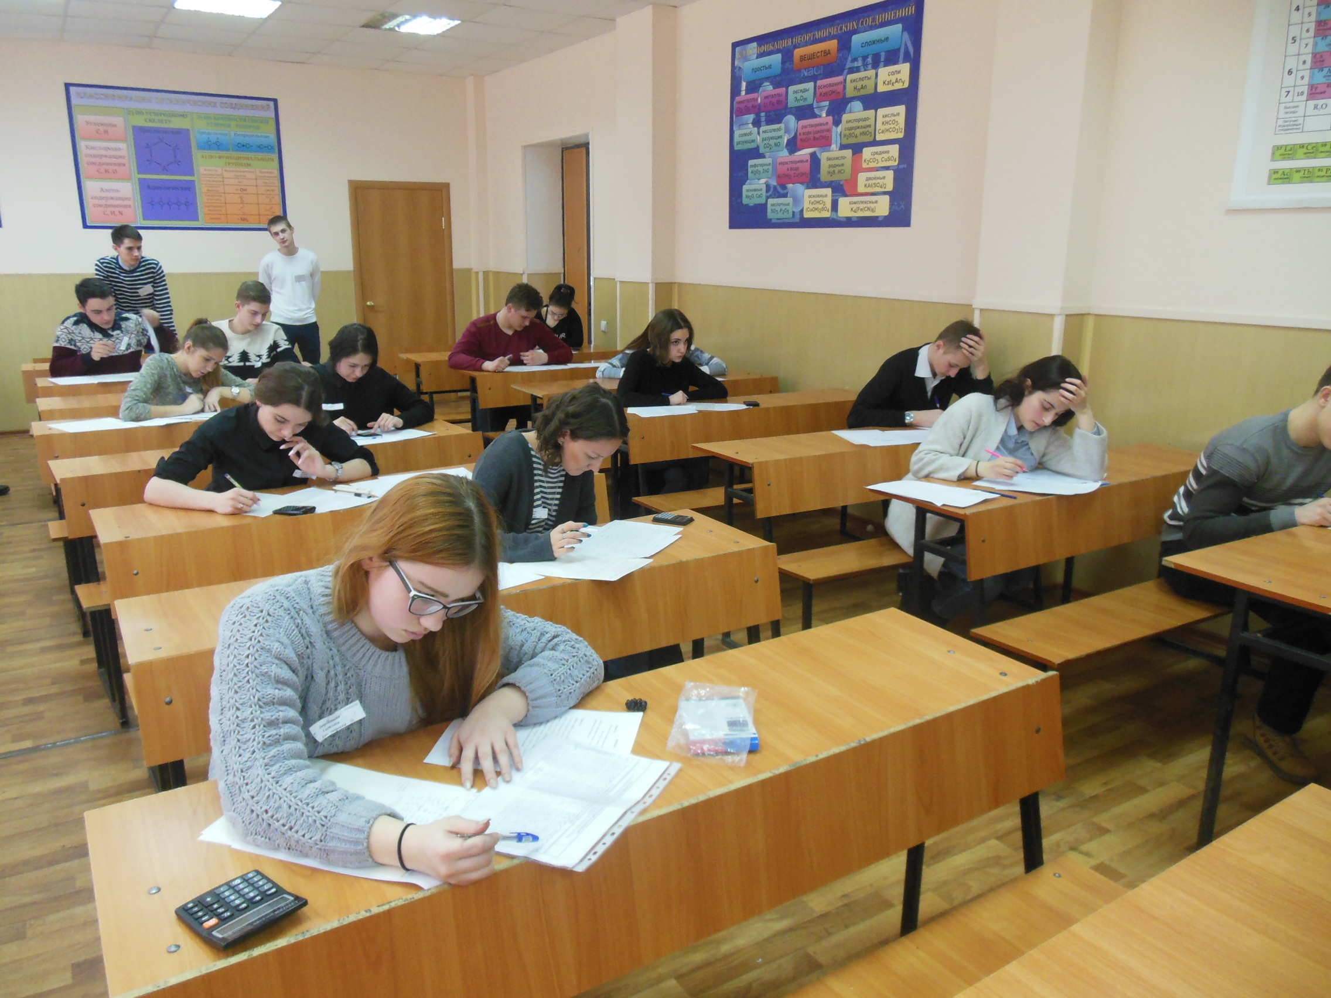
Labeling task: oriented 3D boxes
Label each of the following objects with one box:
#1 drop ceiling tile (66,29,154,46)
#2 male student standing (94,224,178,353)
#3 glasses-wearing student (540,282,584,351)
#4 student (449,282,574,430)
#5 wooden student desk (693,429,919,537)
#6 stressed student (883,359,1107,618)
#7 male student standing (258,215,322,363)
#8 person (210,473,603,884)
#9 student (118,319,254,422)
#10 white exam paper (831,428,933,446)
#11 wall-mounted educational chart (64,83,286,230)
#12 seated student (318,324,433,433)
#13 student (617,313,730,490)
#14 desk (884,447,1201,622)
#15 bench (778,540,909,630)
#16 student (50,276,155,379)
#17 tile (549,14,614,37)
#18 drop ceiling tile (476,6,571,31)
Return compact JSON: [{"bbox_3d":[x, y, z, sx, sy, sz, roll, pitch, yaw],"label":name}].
[{"bbox_3d":[-4.423,-3.647,7.608,0.600,0.018,0.490,-8,17,-31],"label":"drop ceiling tile"},{"bbox_3d":[-3.541,-1.017,6.531,0.500,1.637,0.400,-13,20,-42],"label":"male student standing"},{"bbox_3d":[-0.894,-1.083,7.673,0.550,1.245,0.720,-8,17,-31],"label":"glasses-wearing student"},{"bbox_3d":[-1.070,-0.801,6.507,0.870,1.283,0.720,-8,17,-31],"label":"student"},{"bbox_3d":[0.834,0.098,4.070,1.510,0.750,0.410,-9,17,-32],"label":"wooden student desk"},{"bbox_3d":[1.129,0.064,3.446,0.620,1.180,0.740,-6,16,-26],"label":"stressed student"},{"bbox_3d":[-3.204,-1.524,8.275,0.510,1.760,0.310,-9,17,-33],"label":"male student standing"},{"bbox_3d":[-0.379,0.522,1.586,0.630,1.180,0.780,-12,19,-40],"label":"person"},{"bbox_3d":[-2.213,-0.250,4.516,0.590,1.180,0.720,-11,18,-38],"label":"student"},{"bbox_3d":[0.974,-0.264,4.093,0.440,0.005,0.320,-2,15,-11],"label":"white exam paper"},{"bbox_3d":[-4.068,-2.843,8.109,1.570,1.110,0.020,-8,17,-30],"label":"wall-mounted educational chart"},{"bbox_3d":[-1.345,-0.205,4.417,0.550,1.195,0.700,-8,17,-31],"label":"seated student"},{"bbox_3d":[-0.027,-0.382,5.076,0.630,1.225,0.700,-8,17,-31],"label":"student"},{"bbox_3d":[1.457,0.275,3.543,1.535,0.765,0.420,-8,17,-31],"label":"desk"},{"bbox_3d":[1.068,0.365,3.865,1.510,0.410,0.270,-8,17,-31],"label":"bench"},{"bbox_3d":[-3.345,-0.657,5.769,0.560,1.310,0.700,-10,18,-35],"label":"student"},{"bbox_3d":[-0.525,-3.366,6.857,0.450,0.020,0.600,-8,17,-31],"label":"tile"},{"bbox_3d":[-1.000,-3.383,6.762,0.600,0.018,0.600,-8,17,-31],"label":"drop ceiling tile"}]

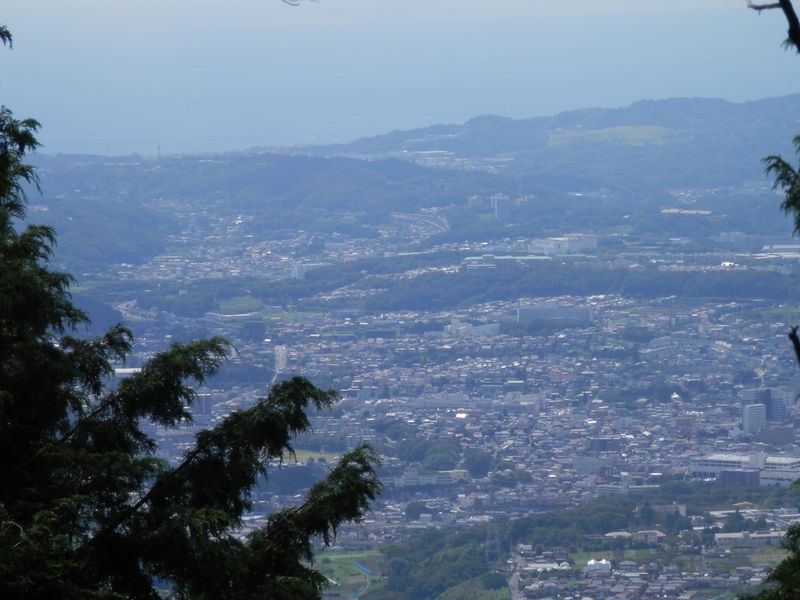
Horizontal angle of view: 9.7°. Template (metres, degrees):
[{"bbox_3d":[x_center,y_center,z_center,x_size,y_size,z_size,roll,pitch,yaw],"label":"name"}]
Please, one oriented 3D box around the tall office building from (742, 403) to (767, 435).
[{"bbox_3d":[403.300,137.000,5360.000,24.500,36.000,12.000,-3,6,-36],"label":"tall office building"}]

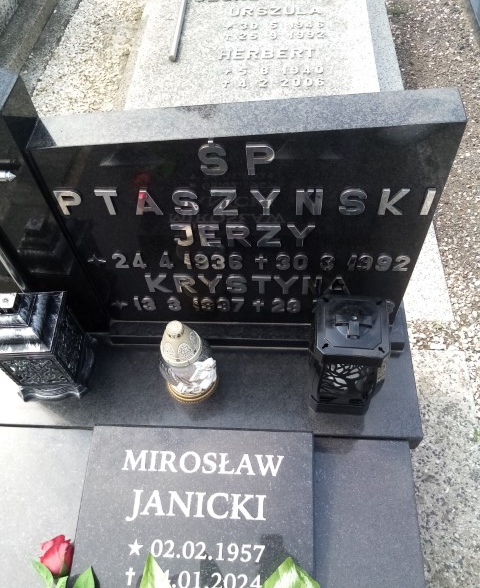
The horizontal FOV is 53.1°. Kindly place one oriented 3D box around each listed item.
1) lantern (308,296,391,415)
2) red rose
[{"bbox_3d":[0.187,0.110,0.852,0.114,0.252,0.114,3,56,6],"label":"lantern"},{"bbox_3d":[-0.301,0.431,0.792,0.056,0.056,0.063,1,76,4],"label":"red rose"}]

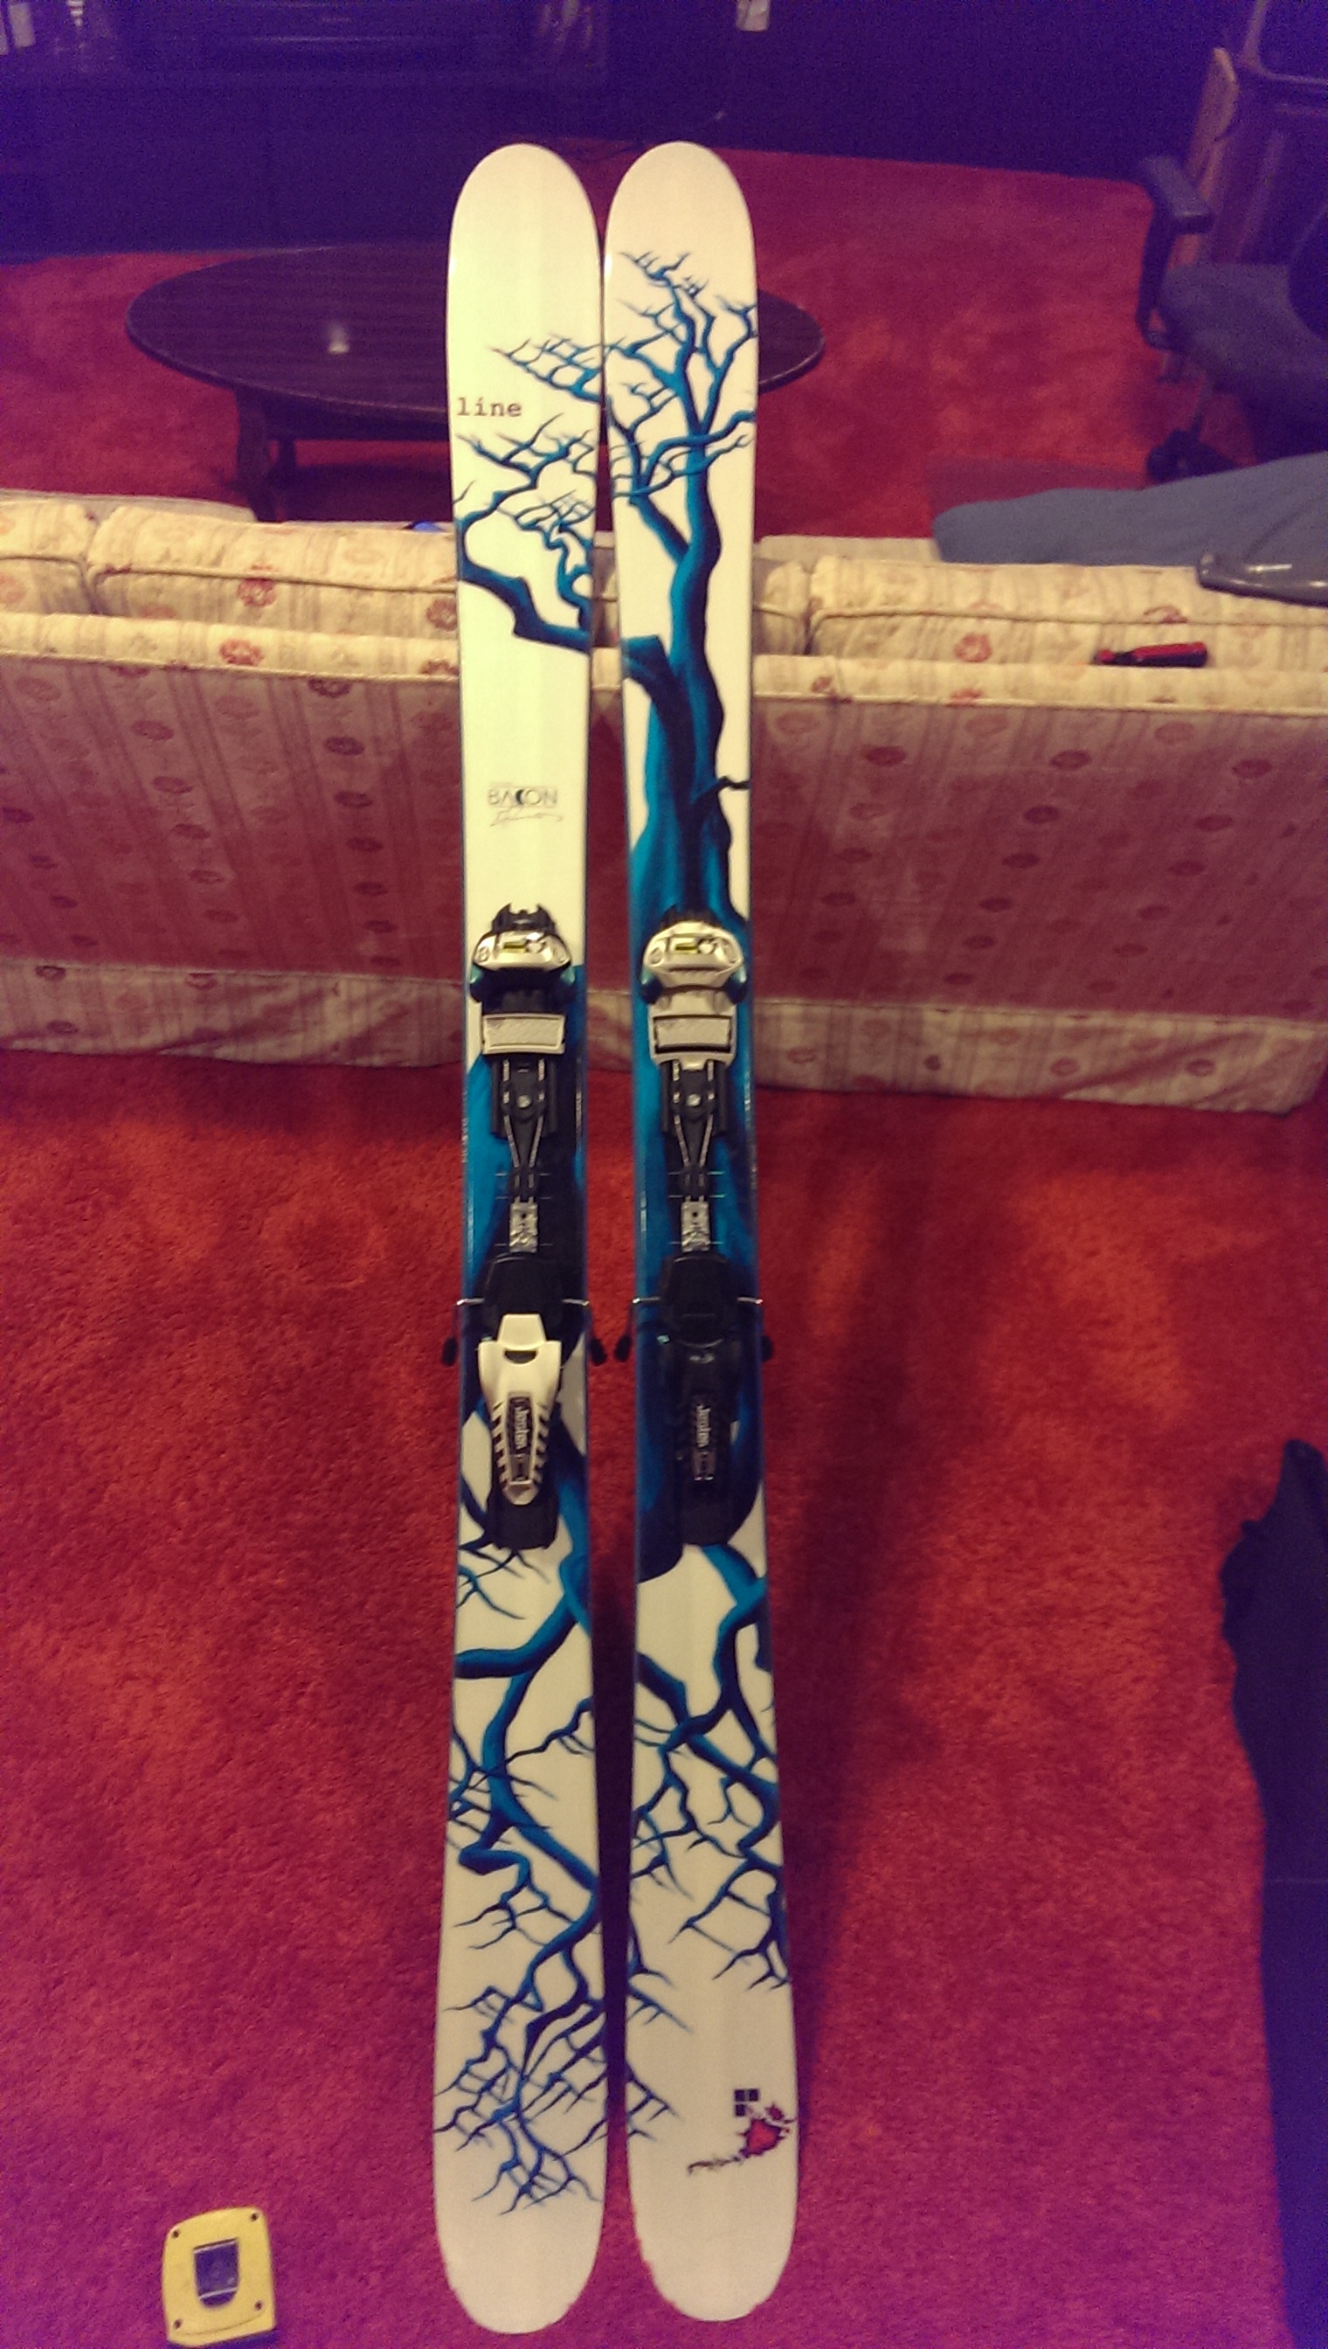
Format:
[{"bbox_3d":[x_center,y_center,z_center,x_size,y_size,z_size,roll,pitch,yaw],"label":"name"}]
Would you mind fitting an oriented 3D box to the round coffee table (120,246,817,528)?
[{"bbox_3d":[-0.318,-1.286,3.048,1.147,0.400,0.664,-2,49,-7],"label":"round coffee table"}]

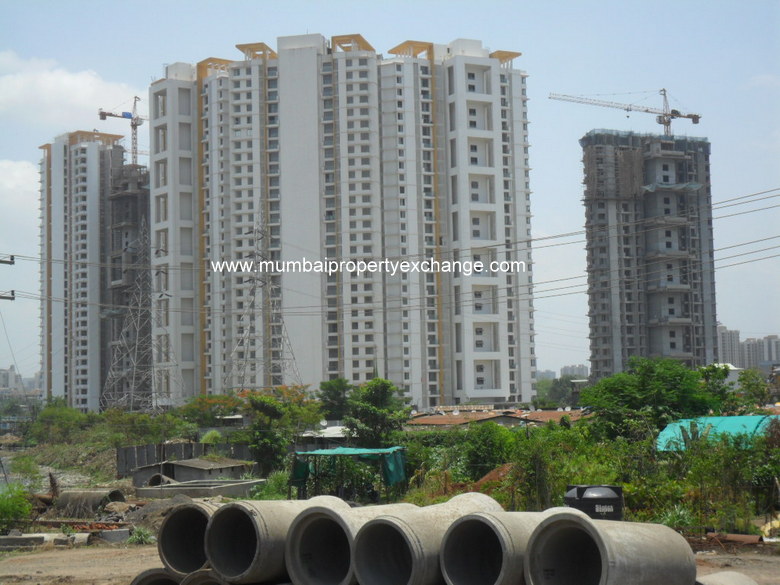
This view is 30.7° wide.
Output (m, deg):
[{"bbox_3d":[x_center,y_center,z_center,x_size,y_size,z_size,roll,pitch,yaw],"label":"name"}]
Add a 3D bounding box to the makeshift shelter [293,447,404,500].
[{"bbox_3d":[-1.741,7.718,59.564,4.750,2.415,4.000,-2,-5,6],"label":"makeshift shelter"}]

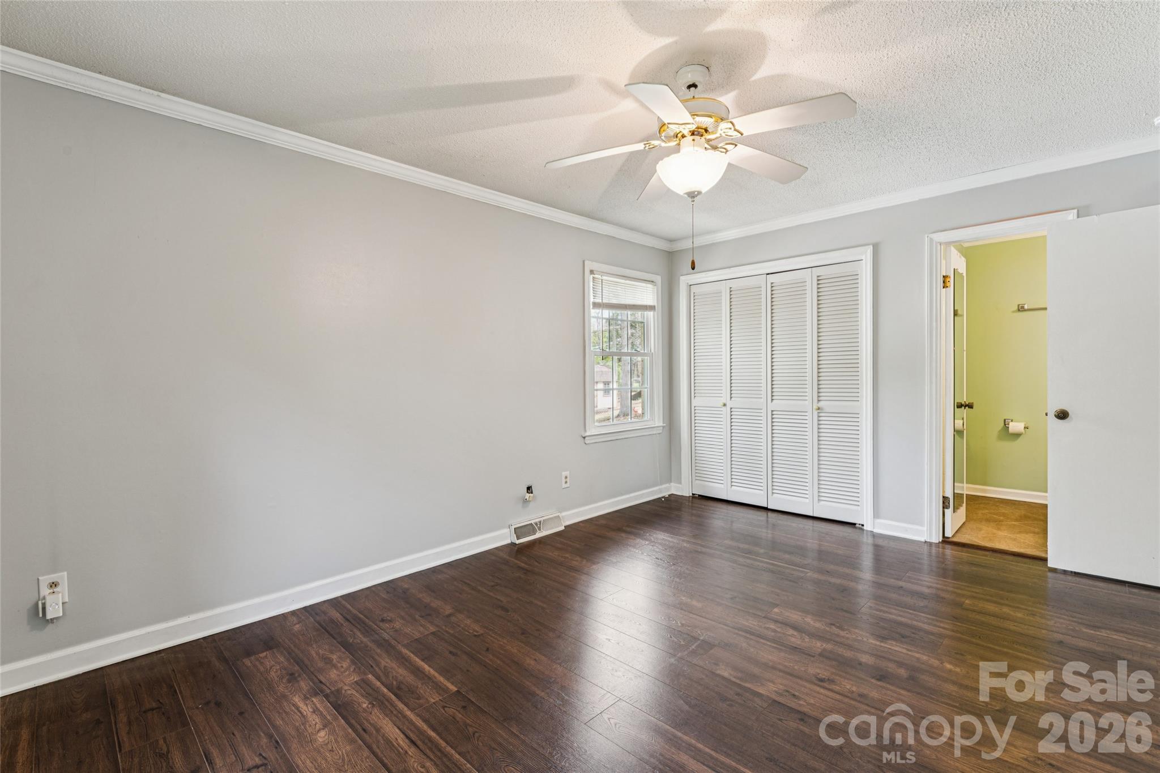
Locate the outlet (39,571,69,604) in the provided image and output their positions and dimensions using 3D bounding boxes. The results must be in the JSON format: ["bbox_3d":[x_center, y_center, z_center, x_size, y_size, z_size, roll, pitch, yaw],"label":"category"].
[{"bbox_3d":[-2.107,0.814,2.064,0.009,0.123,0.078,1,2,45],"label":"outlet"}]

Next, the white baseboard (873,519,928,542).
[{"bbox_3d":[2.294,1.033,3.710,0.329,0.097,0.016,1,2,45],"label":"white baseboard"}]

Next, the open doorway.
[{"bbox_3d":[2.710,0.060,3.339,0.595,2.044,0.130,1,2,45],"label":"open doorway"}]

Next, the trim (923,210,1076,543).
[{"bbox_3d":[2.663,0.024,3.307,0.744,2.119,0.028,1,2,45],"label":"trim"}]

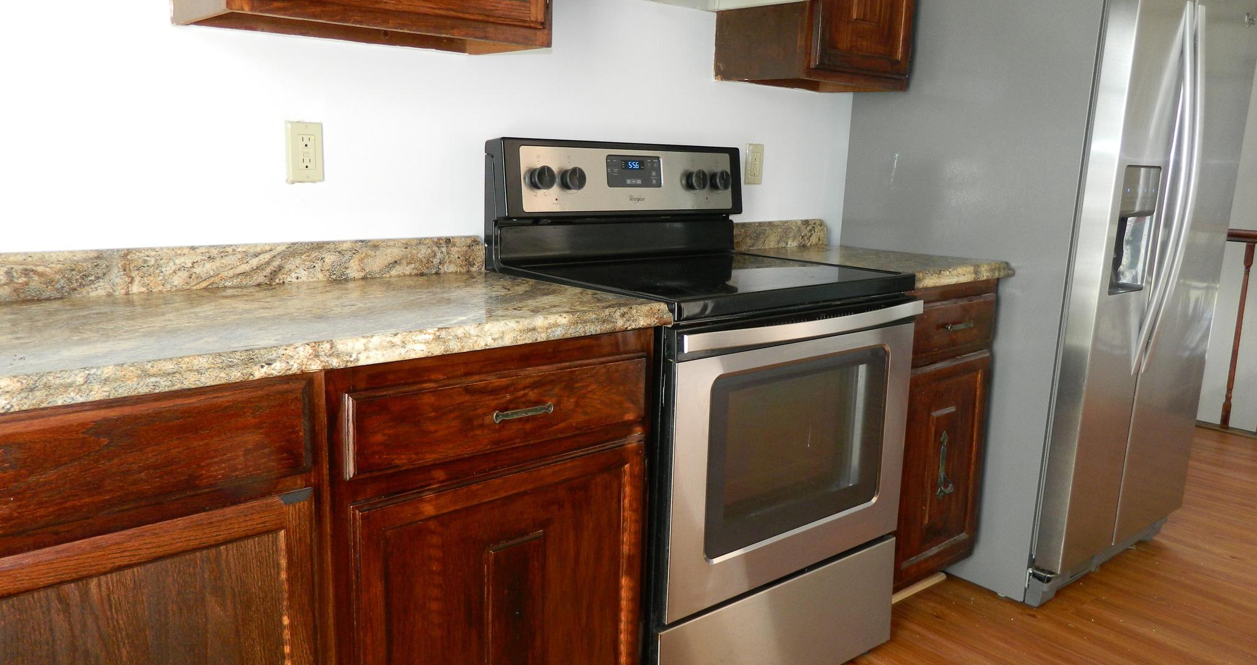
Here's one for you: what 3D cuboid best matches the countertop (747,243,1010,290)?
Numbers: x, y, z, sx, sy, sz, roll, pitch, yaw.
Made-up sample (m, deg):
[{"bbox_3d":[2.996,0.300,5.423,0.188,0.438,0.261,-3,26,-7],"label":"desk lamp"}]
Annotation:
[{"bbox_3d":[0.632,-0.186,2.531,0.508,0.038,0.640,-7,14,-39],"label":"countertop"}]

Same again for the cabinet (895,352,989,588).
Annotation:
[{"bbox_3d":[0.815,0.362,2.401,0.418,0.589,0.021,-7,14,-39],"label":"cabinet"}]

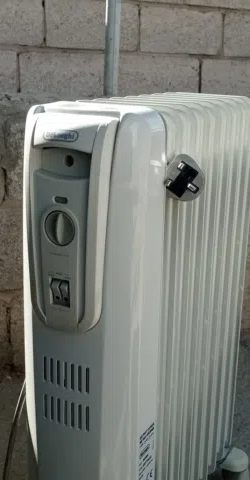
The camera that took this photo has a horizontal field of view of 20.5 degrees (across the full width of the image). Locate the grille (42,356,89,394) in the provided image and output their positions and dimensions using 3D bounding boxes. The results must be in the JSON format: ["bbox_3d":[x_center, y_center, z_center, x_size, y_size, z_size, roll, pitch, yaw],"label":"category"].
[{"bbox_3d":[-0.060,0.141,0.718,0.054,0.029,0.005,9,16,24],"label":"grille"}]

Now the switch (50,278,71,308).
[{"bbox_3d":[-0.064,0.053,0.687,0.021,0.028,0.009,9,16,24],"label":"switch"}]

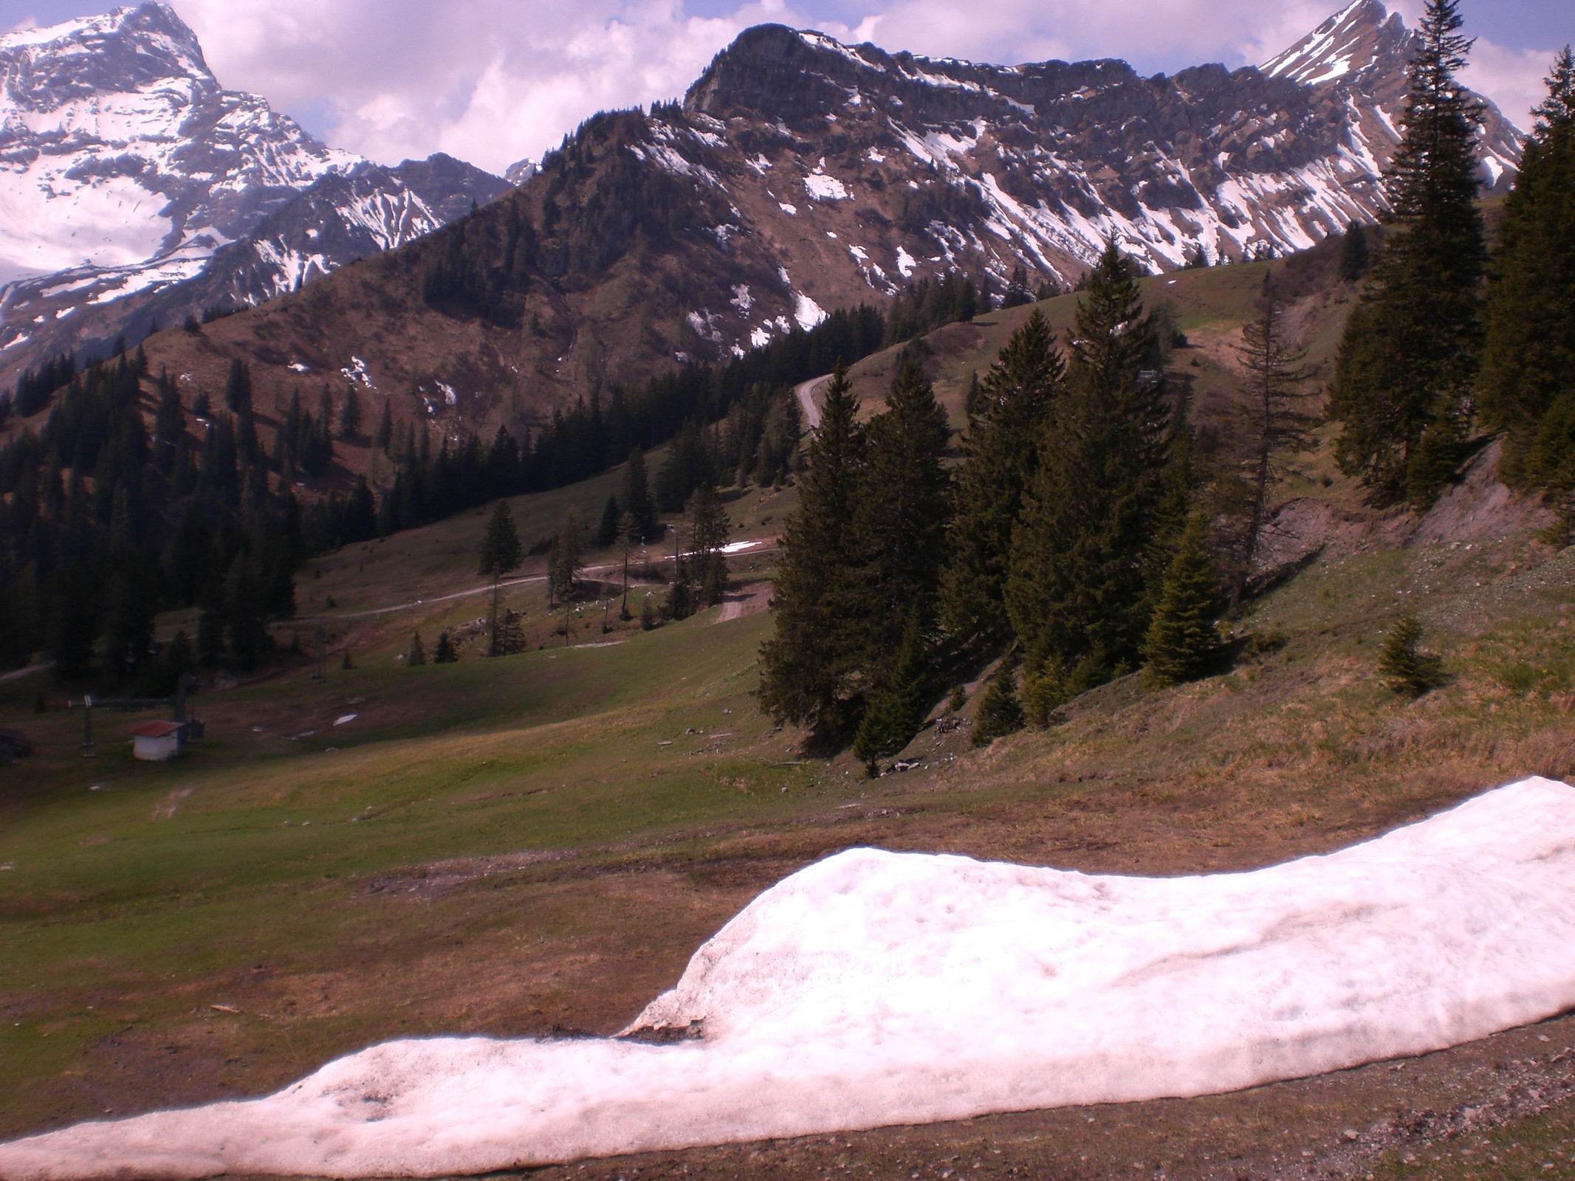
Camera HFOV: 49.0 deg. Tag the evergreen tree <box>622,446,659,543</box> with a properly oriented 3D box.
[{"bbox_3d":[-21.687,-14.246,255.000,5.227,14.014,5.070,2,4,0],"label":"evergreen tree"}]

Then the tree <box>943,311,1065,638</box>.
[{"bbox_3d":[10.518,-5.232,80.977,6.690,15.670,6.550,0,8,0],"label":"tree"}]

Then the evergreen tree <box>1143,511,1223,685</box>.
[{"bbox_3d":[13.083,0.325,57.000,2.648,5.743,2.569,2,4,0],"label":"evergreen tree"}]

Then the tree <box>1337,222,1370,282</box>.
[{"bbox_3d":[62.057,-37.226,189.559,3.640,6.760,3.570,0,8,0],"label":"tree"}]

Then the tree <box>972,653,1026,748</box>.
[{"bbox_3d":[6.431,3.338,53.000,1.593,2.913,1.545,2,4,0],"label":"tree"}]

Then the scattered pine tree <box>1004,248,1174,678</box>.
[{"bbox_3d":[11.485,-4.885,66.000,6.133,17.066,5.949,2,4,0],"label":"scattered pine tree"}]

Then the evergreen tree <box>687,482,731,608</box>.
[{"bbox_3d":[-8.951,-4.996,195.000,4.796,14.426,4.652,2,4,0],"label":"evergreen tree"}]

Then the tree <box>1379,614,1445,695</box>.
[{"bbox_3d":[13.323,1.368,36.887,1.420,1.730,1.390,0,8,0],"label":"tree"}]

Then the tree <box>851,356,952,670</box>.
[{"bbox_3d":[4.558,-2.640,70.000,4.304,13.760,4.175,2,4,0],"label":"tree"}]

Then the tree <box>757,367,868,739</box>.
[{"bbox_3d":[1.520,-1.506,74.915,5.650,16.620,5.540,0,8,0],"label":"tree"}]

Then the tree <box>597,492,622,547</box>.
[{"bbox_3d":[-26.224,-10.344,255.000,3.484,8.085,3.380,2,4,0],"label":"tree"}]

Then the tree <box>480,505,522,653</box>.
[{"bbox_3d":[-27.376,-1.182,164.033,4.200,14.820,4.120,0,8,0],"label":"tree"}]

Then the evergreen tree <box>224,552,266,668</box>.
[{"bbox_3d":[-54.552,2.135,174.207,4.460,12.150,4.370,0,8,0],"label":"evergreen tree"}]

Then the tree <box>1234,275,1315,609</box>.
[{"bbox_3d":[18.629,-5.787,66.185,2.970,12.490,2.910,0,8,0],"label":"tree"}]

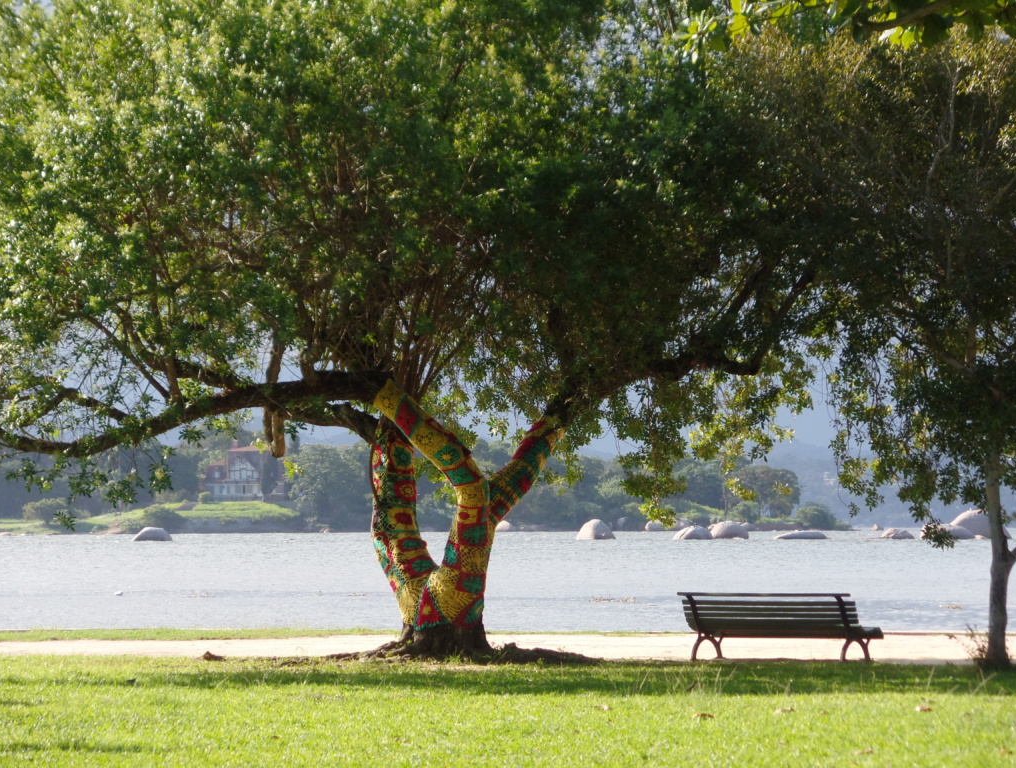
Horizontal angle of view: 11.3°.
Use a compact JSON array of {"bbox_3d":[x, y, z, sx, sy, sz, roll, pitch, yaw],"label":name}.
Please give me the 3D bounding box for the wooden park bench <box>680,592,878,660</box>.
[{"bbox_3d":[3.194,2.837,59.800,2.340,0.790,0.720,-1,-2,31],"label":"wooden park bench"}]

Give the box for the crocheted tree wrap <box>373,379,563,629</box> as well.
[{"bbox_3d":[-0.503,1.581,60.600,2.280,3.250,1.400,0,-1,0],"label":"crocheted tree wrap"}]

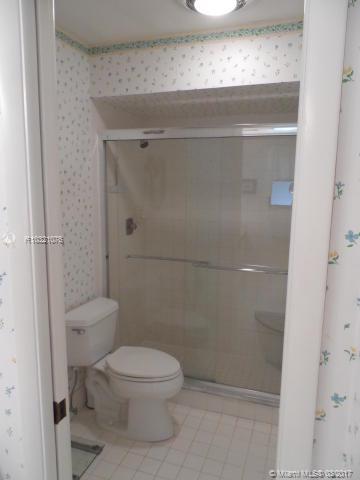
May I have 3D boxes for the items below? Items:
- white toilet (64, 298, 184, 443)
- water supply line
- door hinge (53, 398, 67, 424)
[{"bbox_3d":[-0.315,0.837,2.192,0.745,0.720,0.480,4,9,18],"label":"white toilet"},{"bbox_3d":[-0.675,0.954,2.110,0.060,0.300,0.060,4,9,18],"label":"water supply line"},{"bbox_3d":[-0.368,0.526,1.020,0.020,0.065,0.045,4,9,18],"label":"door hinge"}]

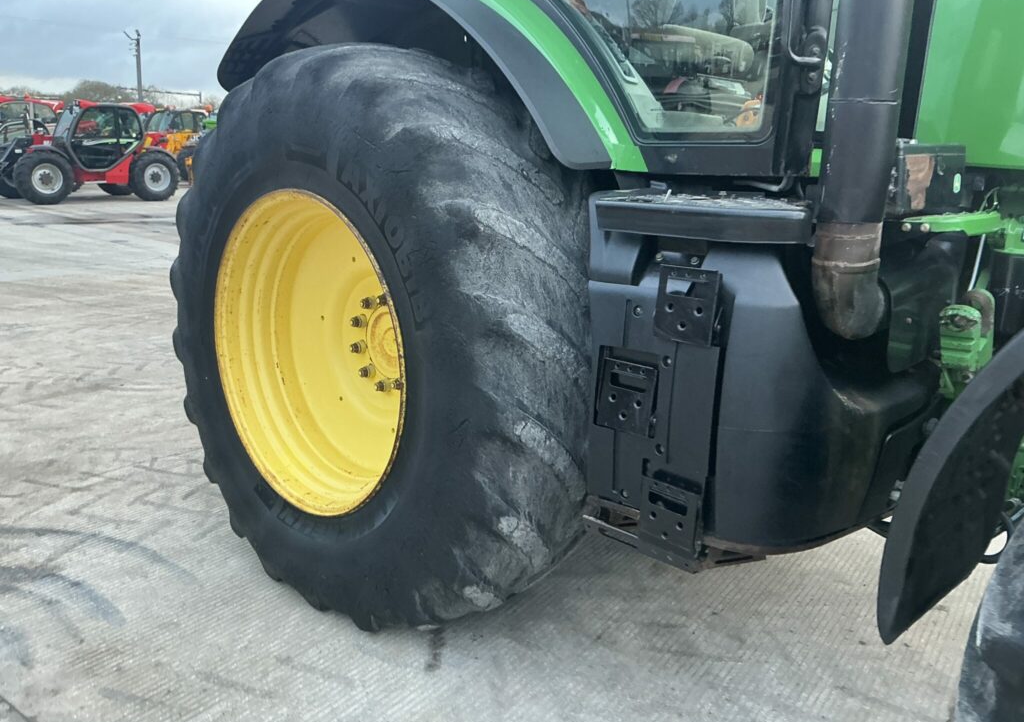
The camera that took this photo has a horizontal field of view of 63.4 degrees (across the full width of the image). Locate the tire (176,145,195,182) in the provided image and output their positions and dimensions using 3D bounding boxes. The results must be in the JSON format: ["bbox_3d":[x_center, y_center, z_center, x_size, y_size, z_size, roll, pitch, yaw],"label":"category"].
[{"bbox_3d":[-11.232,-6.879,29.309,0.460,1.260,1.260,13,18,37],"label":"tire"}]

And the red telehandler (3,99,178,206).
[{"bbox_3d":[-11.133,-5.322,21.113,2.250,2.380,4.700,13,18,37],"label":"red telehandler"}]

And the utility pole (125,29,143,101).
[{"bbox_3d":[-22.332,-15.566,49.006,0.950,7.600,0.600,-5,16,-23],"label":"utility pole"}]

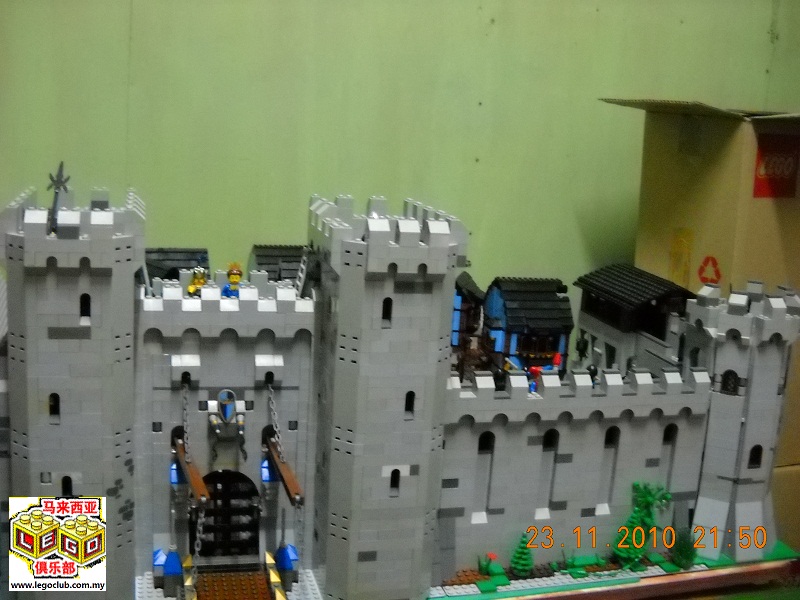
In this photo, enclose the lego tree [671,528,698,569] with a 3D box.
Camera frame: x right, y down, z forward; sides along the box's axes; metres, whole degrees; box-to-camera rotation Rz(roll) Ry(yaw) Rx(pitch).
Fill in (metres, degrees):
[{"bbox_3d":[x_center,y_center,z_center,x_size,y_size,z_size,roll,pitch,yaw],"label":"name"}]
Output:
[{"bbox_3d":[0.277,0.241,0.921,0.023,0.042,0.023,0,12,-15],"label":"lego tree"}]

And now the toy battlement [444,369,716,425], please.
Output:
[{"bbox_3d":[0.168,0.088,0.892,0.266,0.043,0.024,0,12,-15],"label":"toy battlement"}]

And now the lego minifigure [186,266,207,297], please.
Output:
[{"bbox_3d":[-0.176,-0.007,0.832,0.024,0.044,0.016,1,12,-14],"label":"lego minifigure"}]

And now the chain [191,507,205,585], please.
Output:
[{"bbox_3d":[-0.162,0.200,0.763,0.010,0.074,0.009,1,12,-14],"label":"chain"}]

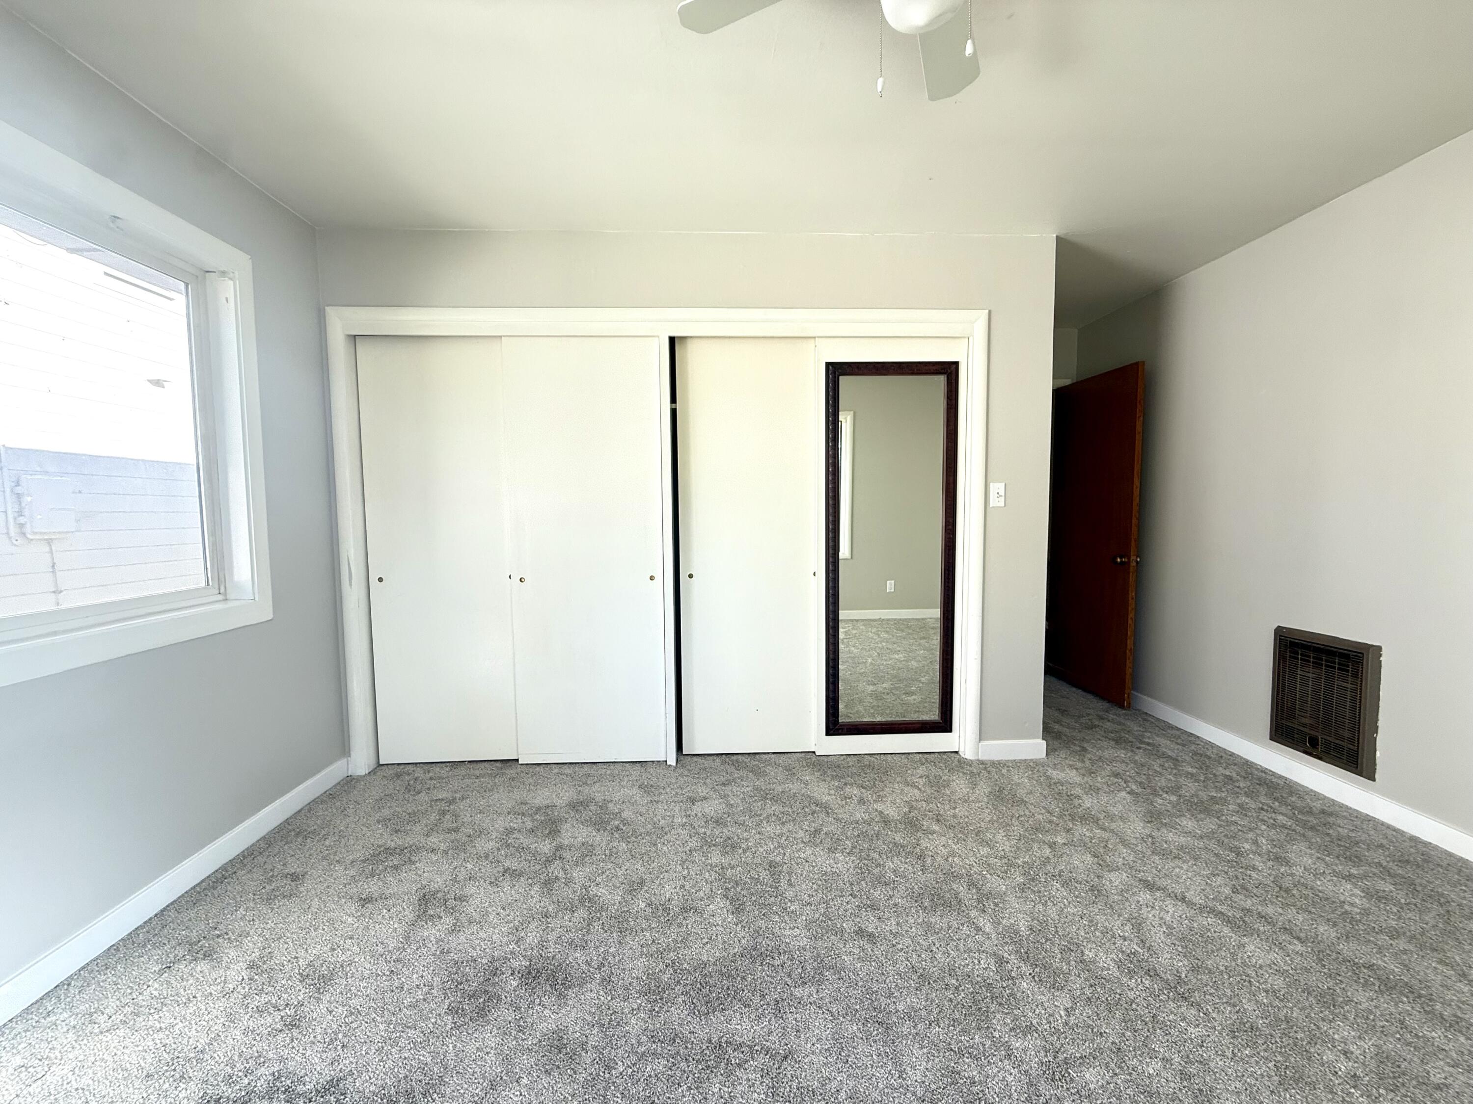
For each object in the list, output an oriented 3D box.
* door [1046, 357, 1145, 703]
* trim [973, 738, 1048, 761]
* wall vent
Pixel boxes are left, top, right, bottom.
[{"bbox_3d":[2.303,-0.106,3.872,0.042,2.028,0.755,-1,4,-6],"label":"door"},{"bbox_3d":[1.333,0.956,2.877,0.323,0.080,0.017,-1,4,-2],"label":"trim"},{"bbox_3d":[2.441,0.612,2.489,0.043,0.516,0.401,-1,4,-2],"label":"wall vent"}]

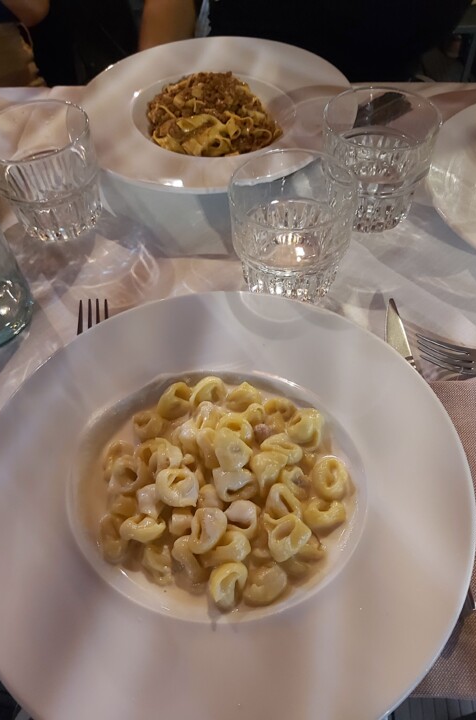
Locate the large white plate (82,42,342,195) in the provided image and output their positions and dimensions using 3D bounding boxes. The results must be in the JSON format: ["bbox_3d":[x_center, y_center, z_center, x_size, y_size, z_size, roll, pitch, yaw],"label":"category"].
[{"bbox_3d":[-0.024,-0.231,0.532,0.269,0.043,0.269,-2,54,2],"label":"large white plate"}]

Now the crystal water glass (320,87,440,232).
[{"bbox_3d":[0.113,-0.164,0.452,0.088,0.083,0.088,-4,54,0],"label":"crystal water glass"}]

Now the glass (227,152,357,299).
[{"bbox_3d":[0.038,-0.095,0.406,0.088,0.083,0.088,-4,54,0],"label":"glass"}]

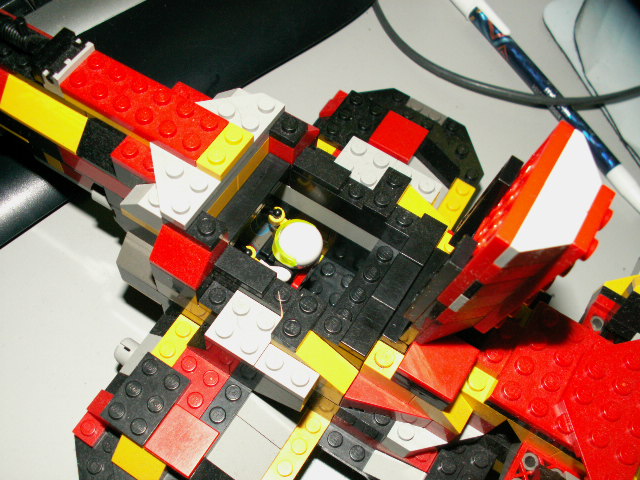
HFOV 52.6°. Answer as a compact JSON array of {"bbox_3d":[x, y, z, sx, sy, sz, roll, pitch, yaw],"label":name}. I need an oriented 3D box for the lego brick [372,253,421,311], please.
[{"bbox_3d":[0.021,0.012,0.182,0.008,0.003,0.016,31,66,9],"label":"lego brick"}]

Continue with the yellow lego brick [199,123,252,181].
[{"bbox_3d":[-0.026,-0.024,0.175,0.008,0.005,0.016,30,63,11],"label":"yellow lego brick"}]

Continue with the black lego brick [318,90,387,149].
[{"bbox_3d":[0.012,-0.042,0.240,0.016,0.005,0.024,31,66,9],"label":"black lego brick"}]

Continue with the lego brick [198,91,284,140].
[{"bbox_3d":[-0.023,-0.038,0.184,0.023,0.005,0.016,31,64,10],"label":"lego brick"}]

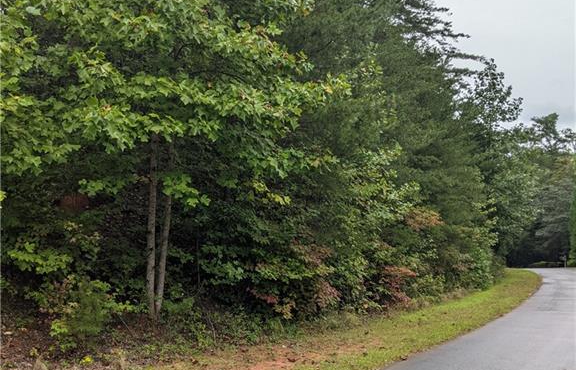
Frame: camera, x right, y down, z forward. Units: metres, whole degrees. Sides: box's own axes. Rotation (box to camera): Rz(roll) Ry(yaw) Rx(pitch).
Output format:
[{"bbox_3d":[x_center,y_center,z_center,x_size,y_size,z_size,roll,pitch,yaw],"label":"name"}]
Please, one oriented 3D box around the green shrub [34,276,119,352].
[{"bbox_3d":[-3.672,2.231,10.400,1.400,1.280,1.200,3,-8,-19],"label":"green shrub"}]

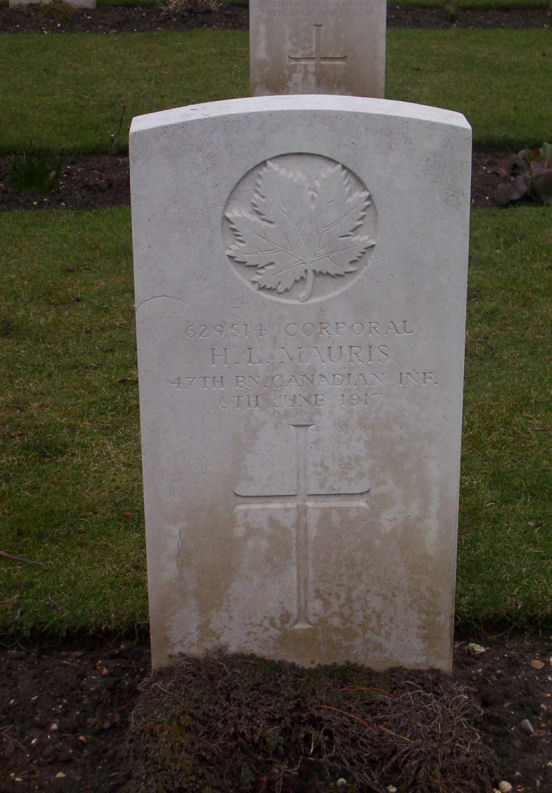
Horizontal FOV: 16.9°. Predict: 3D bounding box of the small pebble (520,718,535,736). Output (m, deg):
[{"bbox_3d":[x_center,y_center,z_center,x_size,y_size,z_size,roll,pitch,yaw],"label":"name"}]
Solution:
[{"bbox_3d":[0.305,0.401,2.255,0.017,0.015,0.017,-1,24,0],"label":"small pebble"}]

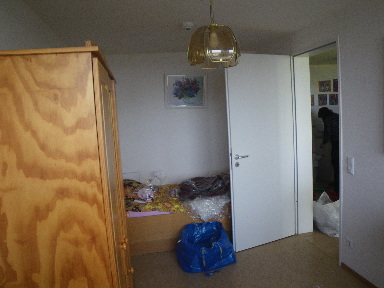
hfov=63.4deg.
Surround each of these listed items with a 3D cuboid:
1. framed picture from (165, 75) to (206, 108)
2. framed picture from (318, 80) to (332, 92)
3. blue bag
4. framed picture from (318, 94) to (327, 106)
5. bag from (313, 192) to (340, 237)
[{"bbox_3d":[-0.084,-0.714,4.224,0.570,0.455,0.025,-2,5,-11],"label":"framed picture"},{"bbox_3d":[2.571,-1.105,5.987,0.260,0.215,0.025,-5,6,-11],"label":"framed picture"},{"bbox_3d":[0.130,1.039,3.236,0.560,0.340,0.420,-5,6,-11],"label":"blue bag"},{"bbox_3d":[2.535,-0.843,6.003,0.185,0.215,0.025,-5,6,-11],"label":"framed picture"},{"bbox_3d":[1.704,0.834,3.757,0.450,0.450,0.420,-5,6,-11],"label":"bag"}]

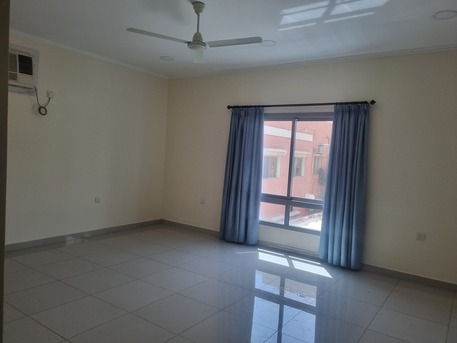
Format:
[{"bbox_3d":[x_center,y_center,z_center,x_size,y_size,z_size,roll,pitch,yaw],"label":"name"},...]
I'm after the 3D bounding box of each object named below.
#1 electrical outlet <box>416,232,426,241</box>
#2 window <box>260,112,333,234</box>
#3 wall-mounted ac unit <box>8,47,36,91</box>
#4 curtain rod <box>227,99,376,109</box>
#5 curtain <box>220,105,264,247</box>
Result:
[{"bbox_3d":[2.504,0.853,4.458,0.090,0.087,0.014,5,3,35],"label":"electrical outlet"},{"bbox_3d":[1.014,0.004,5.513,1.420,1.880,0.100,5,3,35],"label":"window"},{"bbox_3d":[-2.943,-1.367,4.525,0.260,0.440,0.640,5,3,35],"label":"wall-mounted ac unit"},{"bbox_3d":[1.001,-1.034,5.391,2.430,0.060,0.090,5,3,35],"label":"curtain rod"},{"bbox_3d":[0.257,0.070,5.909,0.750,2.310,0.150,5,3,35],"label":"curtain"}]

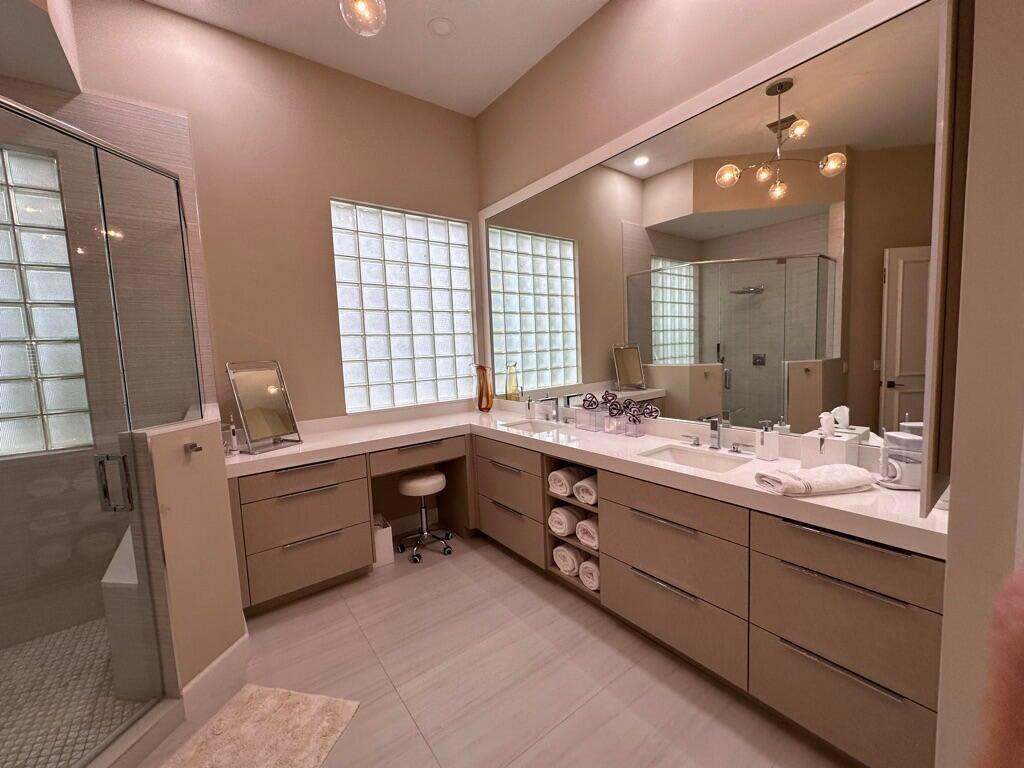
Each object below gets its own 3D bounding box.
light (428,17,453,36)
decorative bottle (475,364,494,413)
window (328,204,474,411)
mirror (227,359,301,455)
[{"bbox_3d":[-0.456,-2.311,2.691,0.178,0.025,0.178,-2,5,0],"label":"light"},{"bbox_3d":[-0.255,0.046,3.704,0.150,0.420,0.145,-2,5,0],"label":"decorative bottle"},{"bbox_3d":[-0.851,-0.621,3.527,1.220,1.620,0.100,-6,6,-37],"label":"window"},{"bbox_3d":[-1.574,0.128,2.647,0.200,0.545,0.320,0,6,30],"label":"mirror"}]

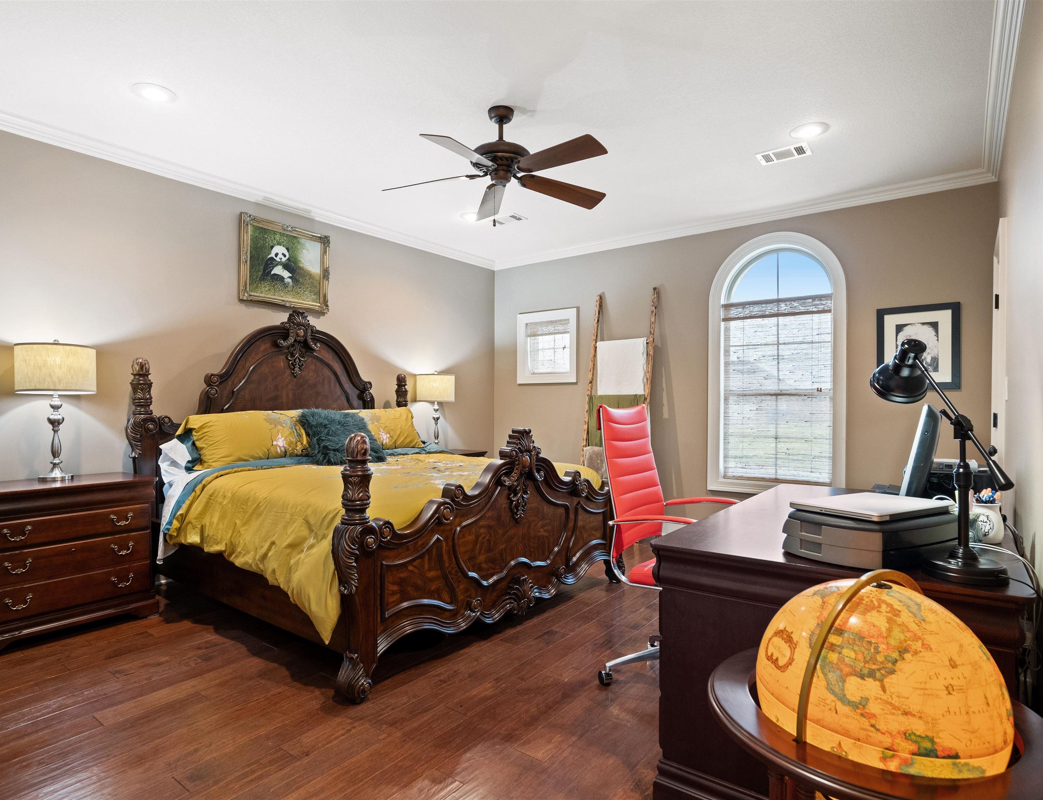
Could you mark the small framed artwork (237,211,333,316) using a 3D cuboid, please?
[{"bbox_3d":[-1.810,-1.023,4.354,0.060,0.628,0.725,0,0,38],"label":"small framed artwork"}]

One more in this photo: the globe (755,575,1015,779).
[{"bbox_3d":[0.657,0.543,1.056,0.395,0.395,0.395,0,0,38],"label":"globe"}]

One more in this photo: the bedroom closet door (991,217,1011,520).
[{"bbox_3d":[2.730,0.157,3.235,0.090,2.160,0.930,0,0,38],"label":"bedroom closet door"}]

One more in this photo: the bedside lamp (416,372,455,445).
[{"bbox_3d":[-0.806,0.110,5.280,0.350,0.745,0.350,0,0,0],"label":"bedside lamp"}]

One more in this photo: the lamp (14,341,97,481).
[{"bbox_3d":[-2.534,0.054,3.077,0.350,0.745,0.350,0,0,38],"label":"lamp"}]

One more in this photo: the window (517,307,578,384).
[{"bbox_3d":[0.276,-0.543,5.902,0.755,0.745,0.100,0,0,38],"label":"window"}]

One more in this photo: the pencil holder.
[{"bbox_3d":[1.425,0.375,1.735,0.115,0.122,0.115,0,0,38],"label":"pencil holder"}]

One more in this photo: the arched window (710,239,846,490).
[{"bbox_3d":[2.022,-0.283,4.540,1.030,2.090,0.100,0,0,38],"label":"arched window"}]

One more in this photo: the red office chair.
[{"bbox_3d":[0.712,0.625,2.523,0.650,1.200,0.620,0,0,33],"label":"red office chair"}]

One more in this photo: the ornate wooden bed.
[{"bbox_3d":[-0.887,0.262,3.745,2.240,1.900,2.250,0,0,38],"label":"ornate wooden bed"}]

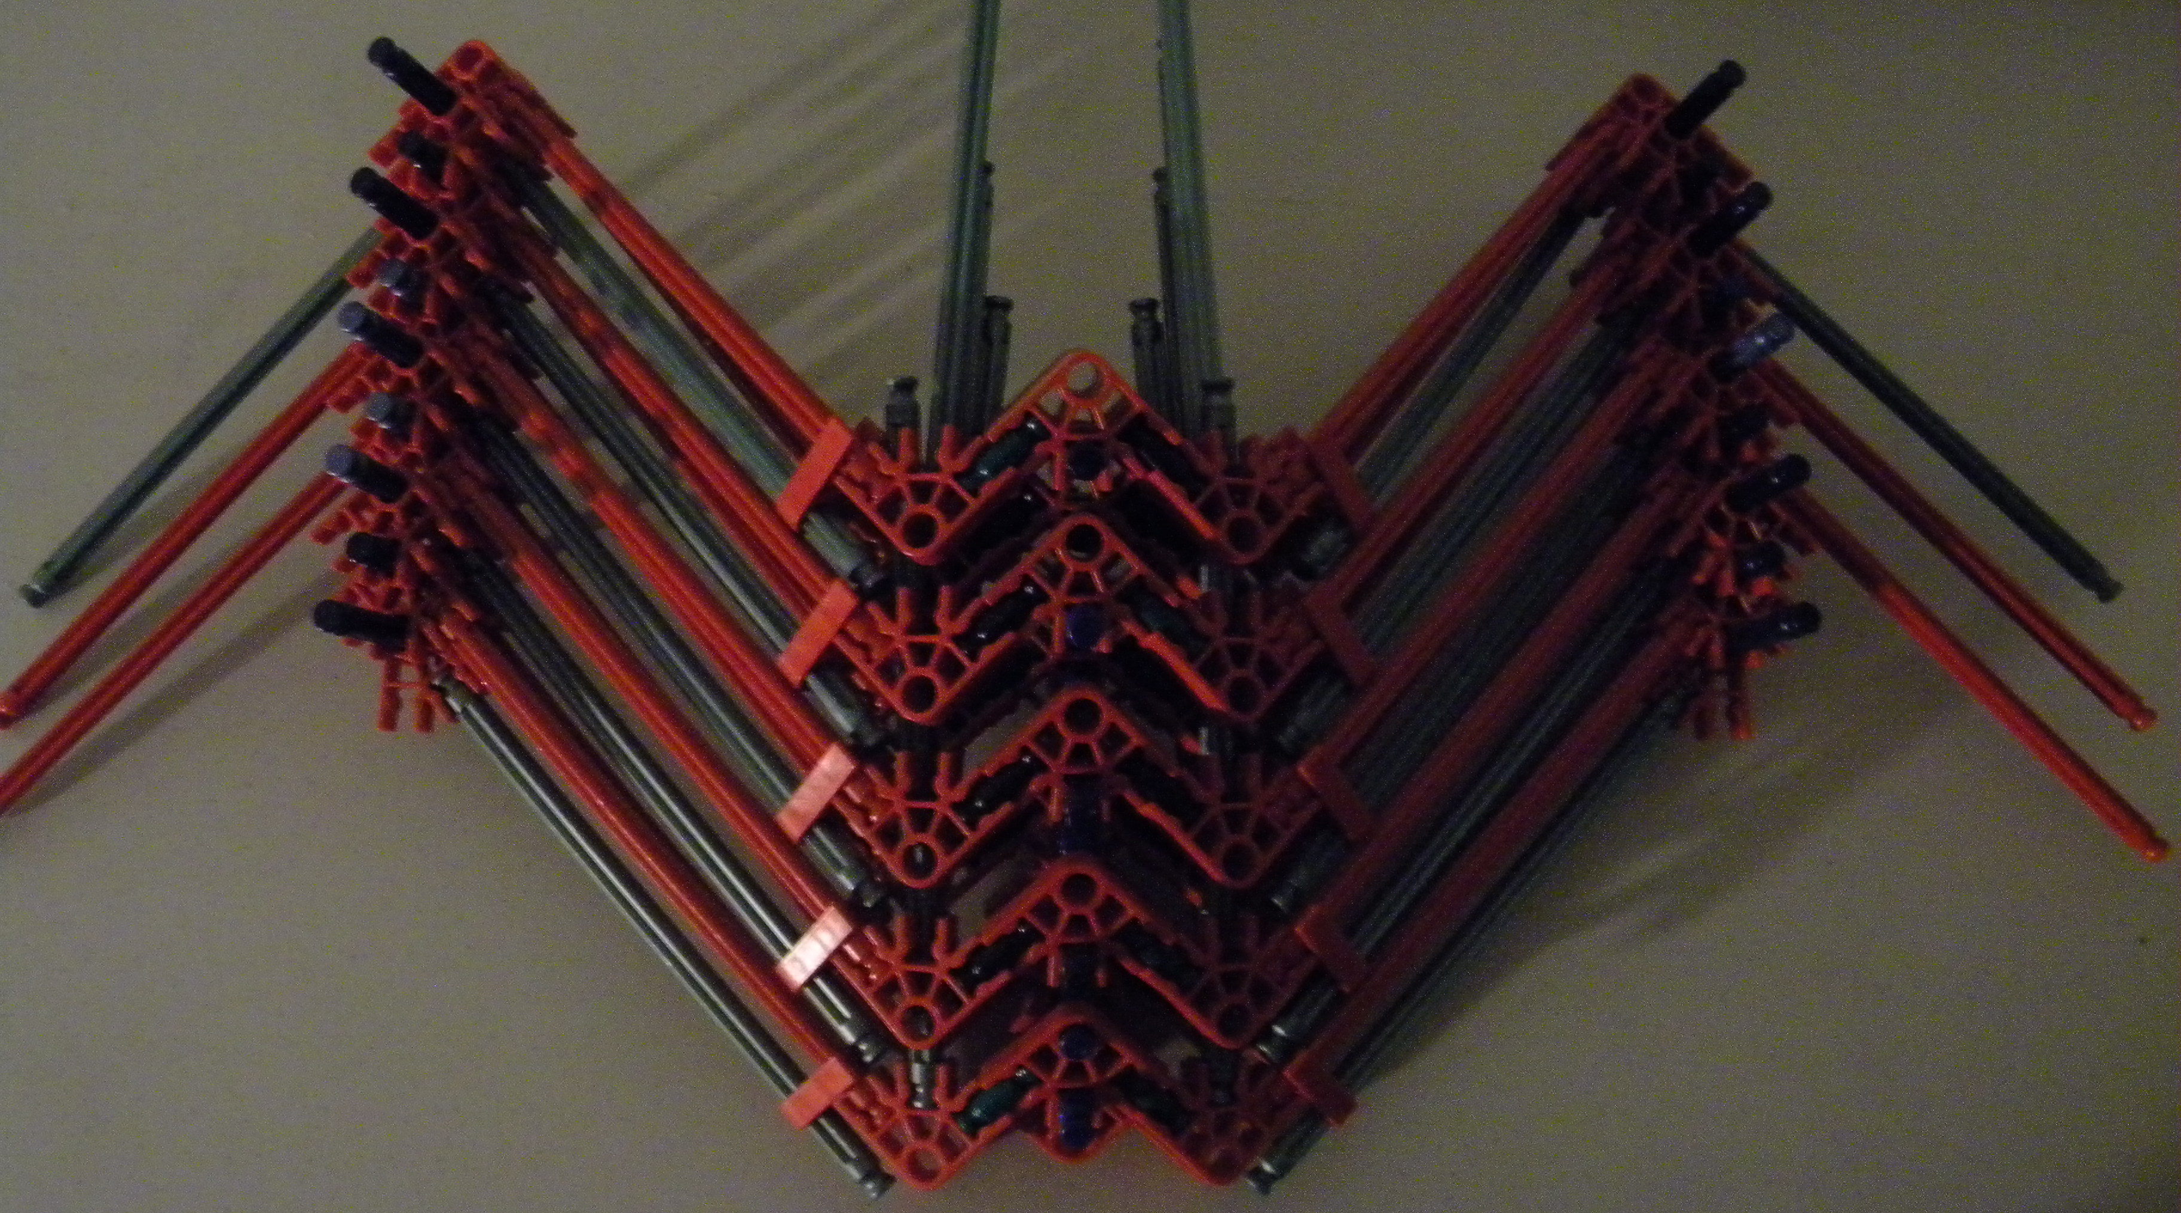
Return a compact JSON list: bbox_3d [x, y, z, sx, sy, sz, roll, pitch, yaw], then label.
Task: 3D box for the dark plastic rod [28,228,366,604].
[{"bbox_3d":[-0.181,-0.048,0.374,0.129,0.006,0.006,-45,78,2],"label":"dark plastic rod"}]

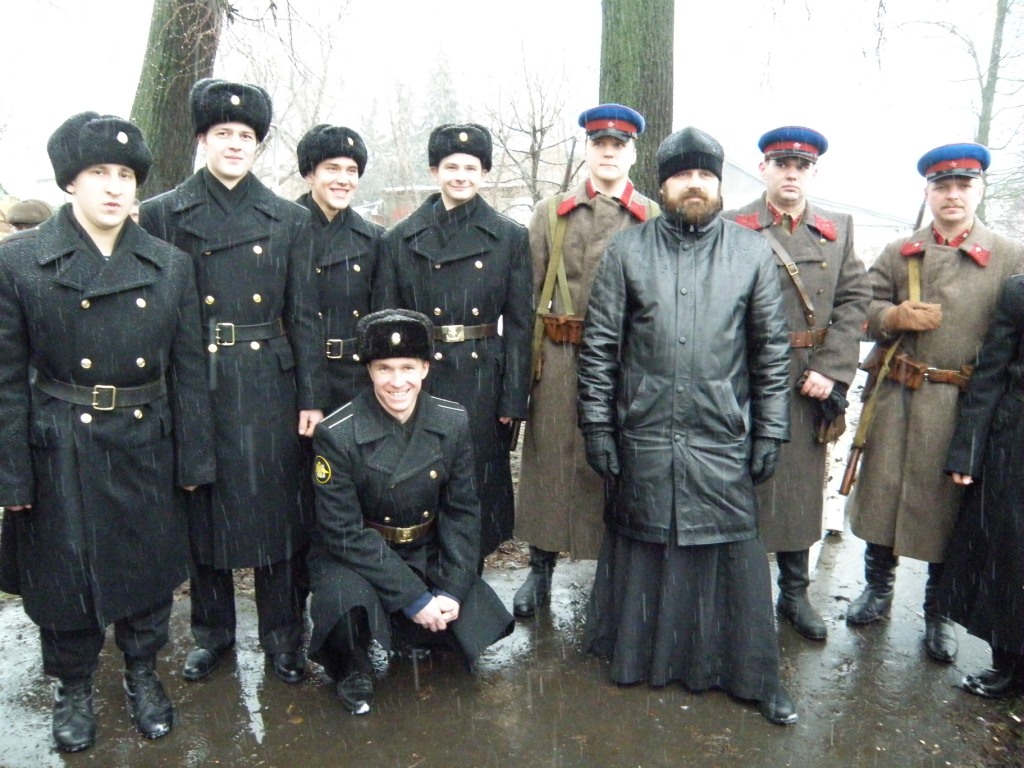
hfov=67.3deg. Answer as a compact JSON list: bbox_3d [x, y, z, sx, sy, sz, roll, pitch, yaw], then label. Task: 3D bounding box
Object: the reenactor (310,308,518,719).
[{"bbox_3d":[-0.329,0.349,2.493,0.620,1.200,0.680,0,10,-6],"label":"reenactor"}]

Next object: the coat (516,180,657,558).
[{"bbox_3d":[0.307,-0.054,2.829,0.580,1.340,0.400,1,10,4],"label":"coat"}]

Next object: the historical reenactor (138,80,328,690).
[{"bbox_3d":[-0.903,0.043,2.502,0.590,1.939,0.380,-3,10,-17],"label":"historical reenactor"}]

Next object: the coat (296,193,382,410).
[{"bbox_3d":[-0.661,-0.018,2.897,0.560,1.330,0.360,-4,10,-24],"label":"coat"}]

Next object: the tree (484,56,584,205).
[{"bbox_3d":[0.342,-2.492,10.735,1.700,4.100,1.600,1,9,0],"label":"tree"}]

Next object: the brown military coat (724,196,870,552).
[{"bbox_3d":[1.011,-0.019,2.793,0.560,1.300,0.400,3,10,15],"label":"brown military coat"}]

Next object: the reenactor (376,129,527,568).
[{"bbox_3d":[-0.218,0.014,2.862,0.570,1.878,0.380,-1,10,-5],"label":"reenactor"}]

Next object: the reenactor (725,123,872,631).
[{"bbox_3d":[1.037,0.028,2.833,0.600,1.860,0.400,3,10,16],"label":"reenactor"}]

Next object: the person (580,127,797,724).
[{"bbox_3d":[0.548,0.134,2.415,0.660,1.789,0.470,2,10,13],"label":"person"}]

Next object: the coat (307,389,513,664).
[{"bbox_3d":[-0.357,0.516,2.581,0.660,0.980,0.600,-3,10,-18],"label":"coat"}]

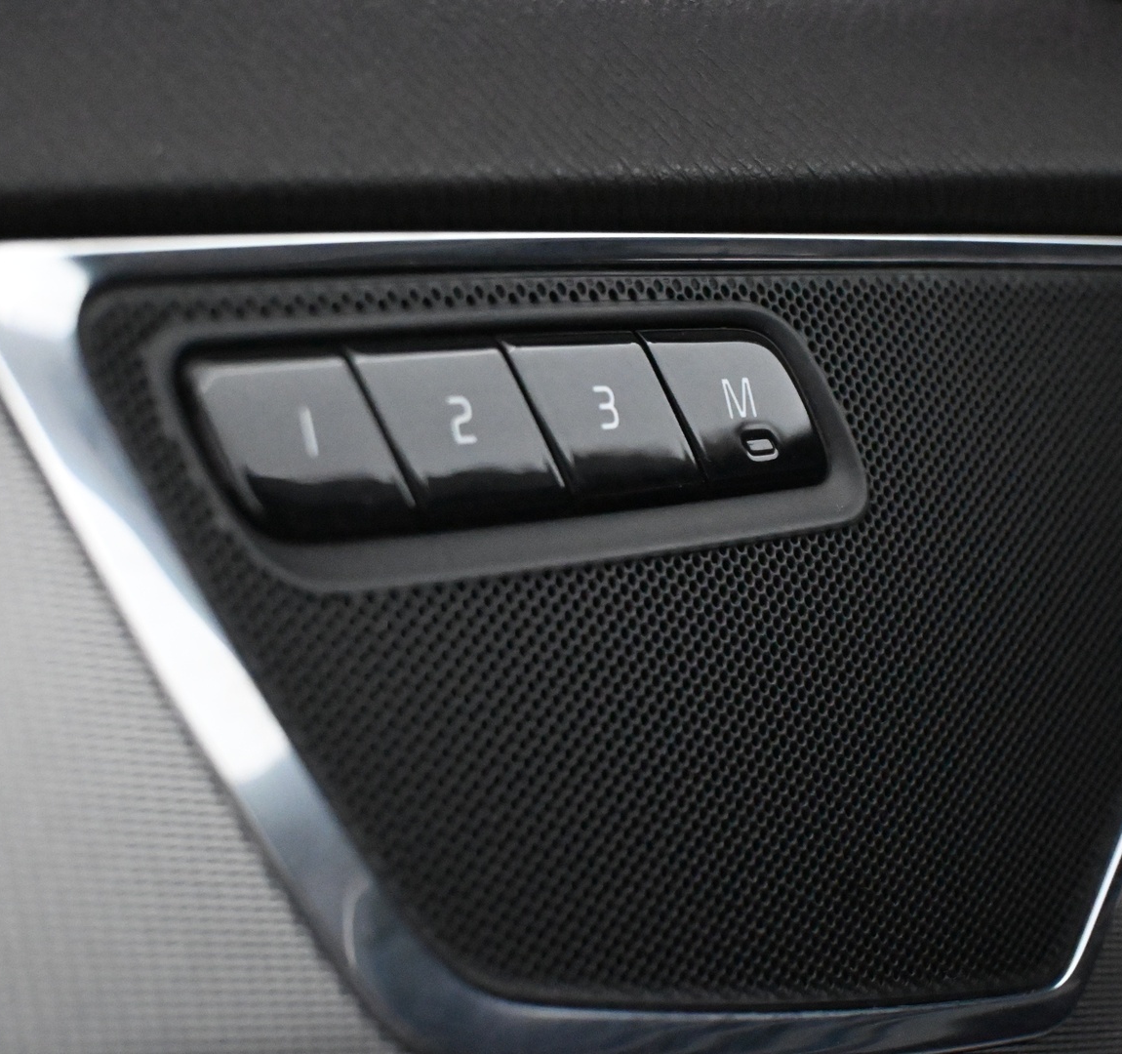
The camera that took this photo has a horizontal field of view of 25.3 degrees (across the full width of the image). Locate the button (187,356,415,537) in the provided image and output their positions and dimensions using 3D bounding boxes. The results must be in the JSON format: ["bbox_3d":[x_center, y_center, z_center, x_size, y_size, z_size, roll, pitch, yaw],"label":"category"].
[{"bbox_3d":[-0.026,-0.007,0.244,0.024,0.018,0.007,-7,-5,-42],"label":"button"}]

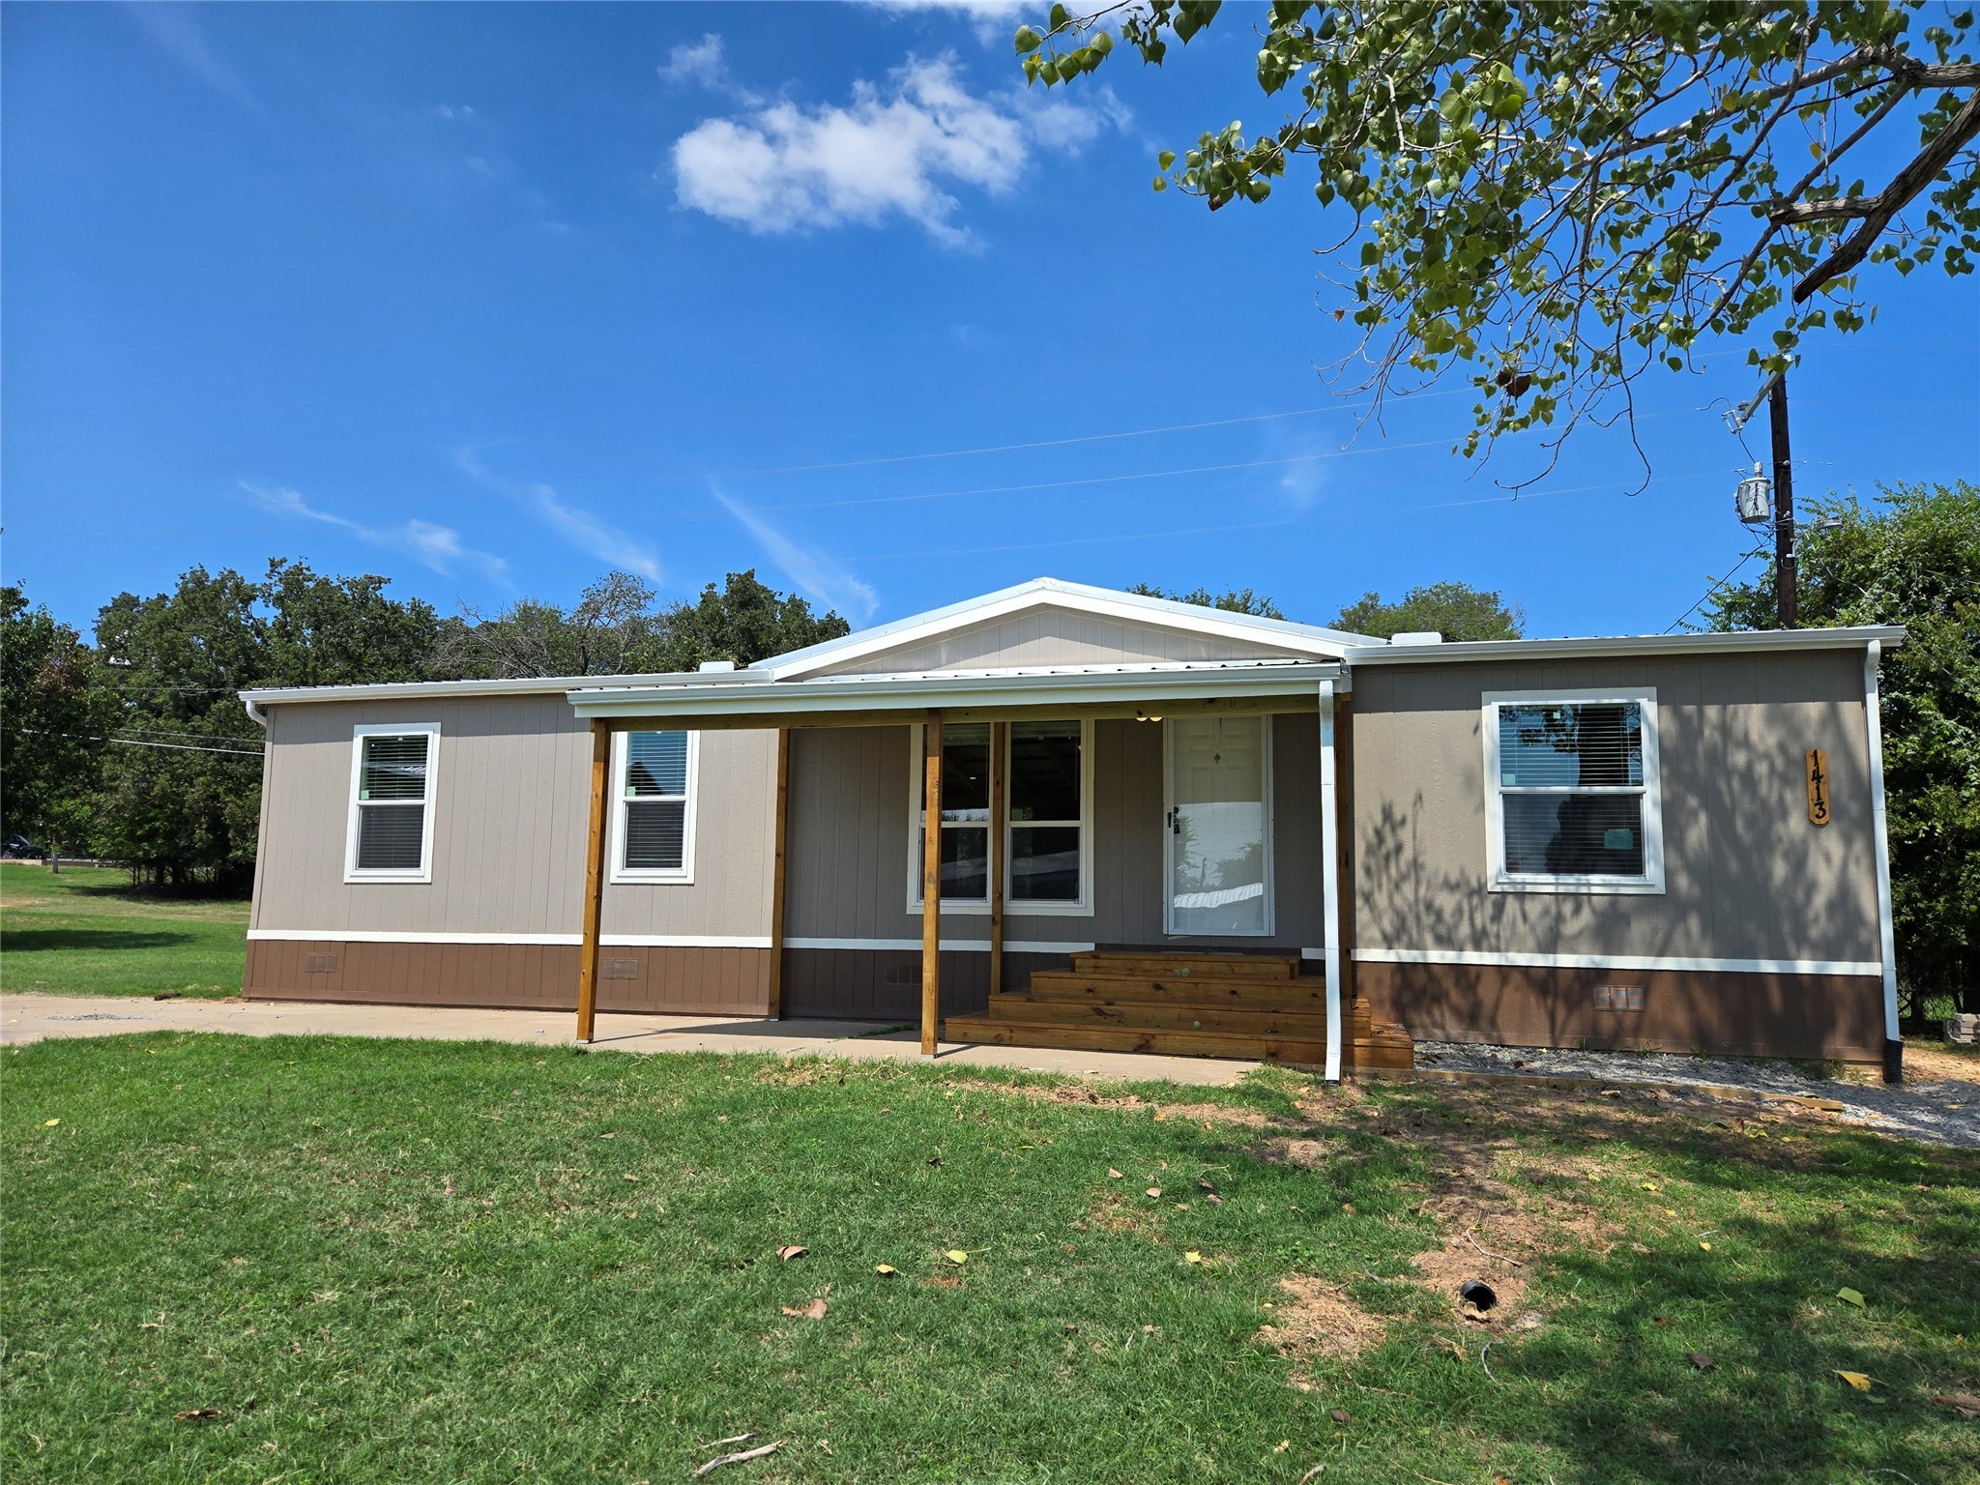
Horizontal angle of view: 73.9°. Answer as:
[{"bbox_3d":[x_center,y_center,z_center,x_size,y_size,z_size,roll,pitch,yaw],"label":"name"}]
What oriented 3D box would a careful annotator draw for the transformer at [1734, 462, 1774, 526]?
[{"bbox_3d":[10.846,-3.535,18.673,0.480,0.920,0.420,-3,-7,31],"label":"transformer"}]

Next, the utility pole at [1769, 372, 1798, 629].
[{"bbox_3d":[11.135,-0.958,18.296,0.270,8.790,0.270,-1,-7,16],"label":"utility pole"}]

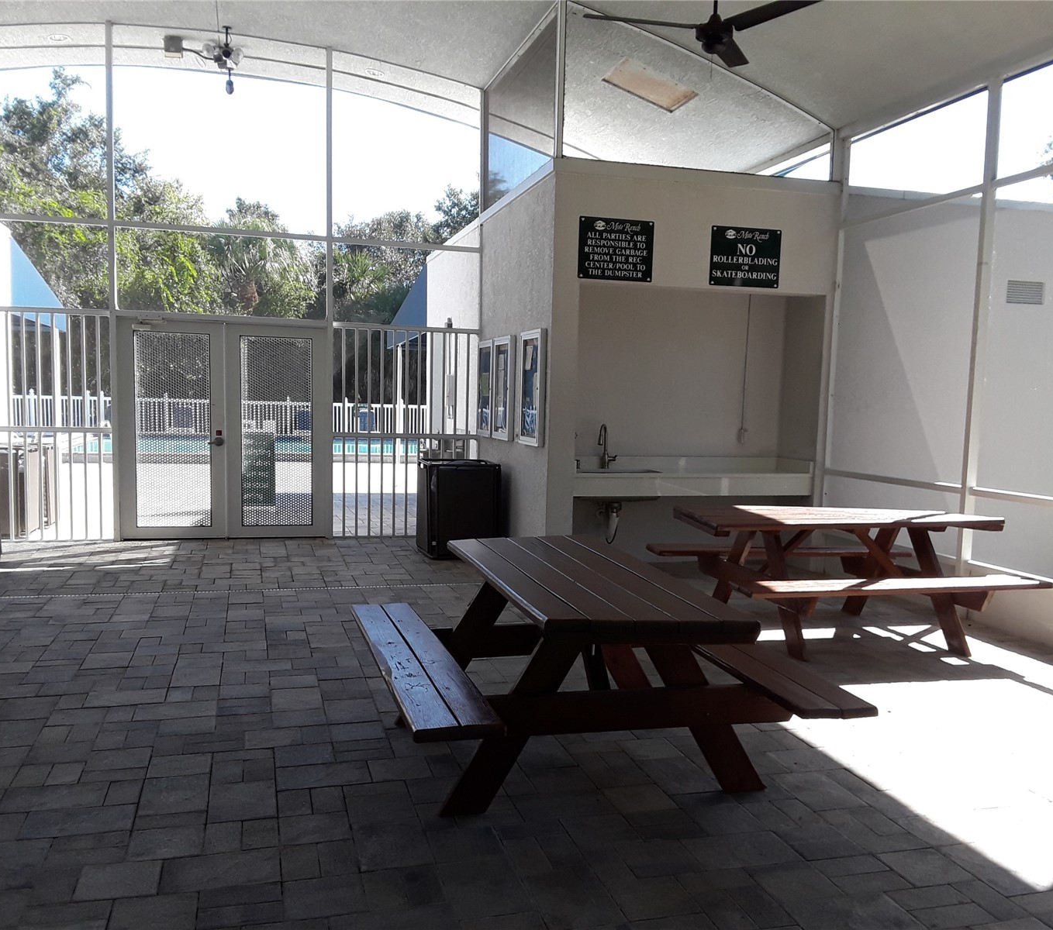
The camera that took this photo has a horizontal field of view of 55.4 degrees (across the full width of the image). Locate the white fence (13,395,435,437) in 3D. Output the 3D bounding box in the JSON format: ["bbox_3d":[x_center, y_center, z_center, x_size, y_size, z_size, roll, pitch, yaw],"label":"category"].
[{"bbox_3d":[-8.782,-1.548,29.920,11.925,1.220,0.120,0,4,-15],"label":"white fence"}]

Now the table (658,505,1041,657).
[{"bbox_3d":[1.907,0.680,6.263,1.860,0.745,1.570,0,4,-14],"label":"table"}]

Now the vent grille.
[{"bbox_3d":[4.401,-1.515,8.826,0.395,0.200,0.020,0,4,-15],"label":"vent grille"}]

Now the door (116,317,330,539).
[{"bbox_3d":[-2.854,-0.329,9.553,1.960,2.058,0.090,0,4,-15],"label":"door"}]

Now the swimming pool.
[{"bbox_3d":[-5.428,-0.320,21.987,7.700,0.350,6.300,0,4,-15],"label":"swimming pool"}]

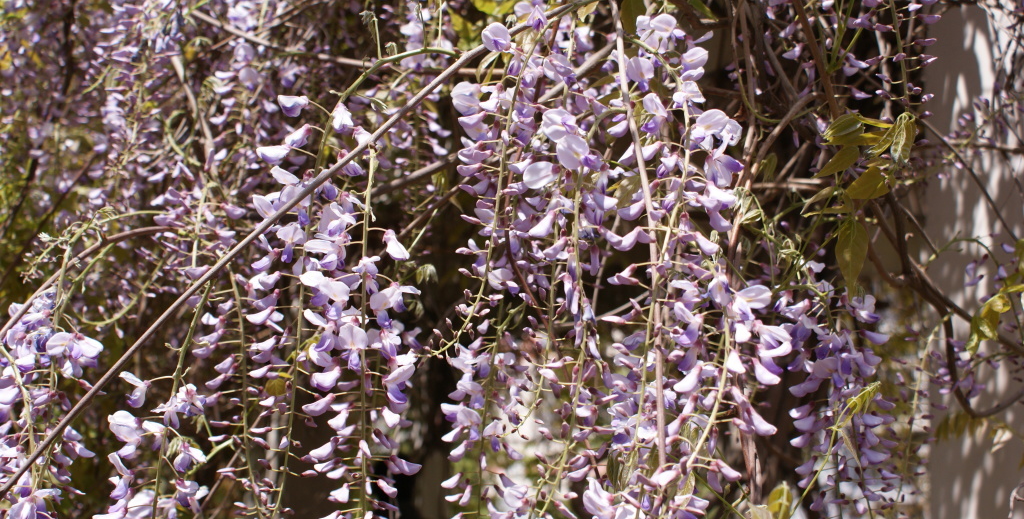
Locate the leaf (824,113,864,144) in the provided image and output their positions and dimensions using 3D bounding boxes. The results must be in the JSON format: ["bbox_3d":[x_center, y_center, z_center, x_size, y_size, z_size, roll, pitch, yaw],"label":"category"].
[{"bbox_3d":[0.310,-0.124,1.200,0.039,0.019,0.018,-19,0,-4],"label":"leaf"}]

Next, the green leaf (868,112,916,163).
[{"bbox_3d":[0.357,-0.115,1.200,0.037,0.049,0.025,14,0,0],"label":"green leaf"}]

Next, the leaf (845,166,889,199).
[{"bbox_3d":[0.334,-0.072,1.200,0.043,0.026,0.016,-17,0,-3],"label":"leaf"}]

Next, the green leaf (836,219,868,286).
[{"bbox_3d":[0.320,-0.002,1.200,0.030,0.069,0.016,0,0,0],"label":"green leaf"}]

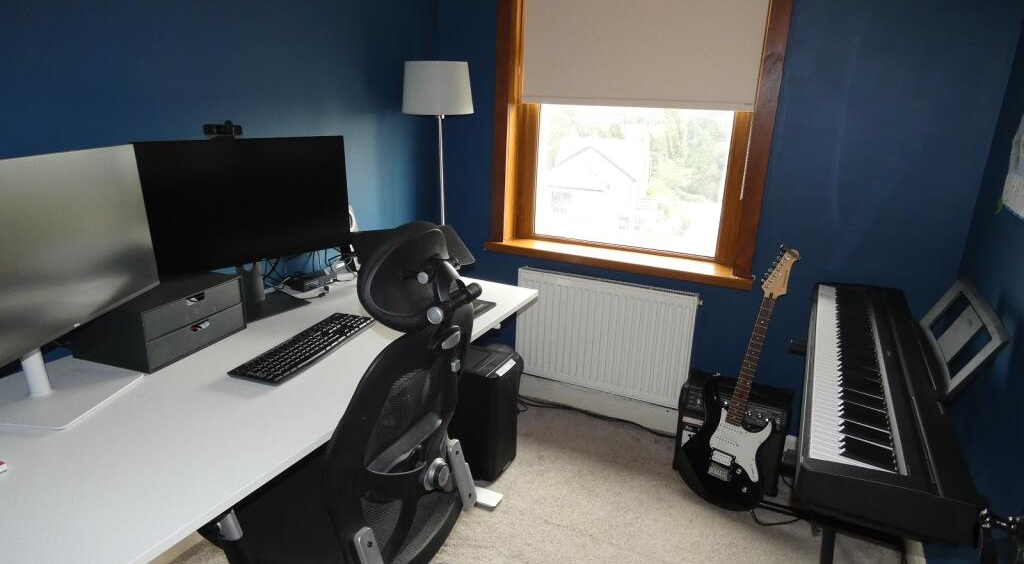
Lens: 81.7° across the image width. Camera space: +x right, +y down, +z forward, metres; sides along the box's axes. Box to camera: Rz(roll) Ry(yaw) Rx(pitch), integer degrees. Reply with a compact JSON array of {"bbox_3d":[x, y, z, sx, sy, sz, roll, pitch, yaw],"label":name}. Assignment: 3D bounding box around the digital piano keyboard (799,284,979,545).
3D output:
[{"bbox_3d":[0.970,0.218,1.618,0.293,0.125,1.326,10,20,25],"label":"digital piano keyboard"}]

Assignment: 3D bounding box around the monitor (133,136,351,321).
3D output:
[{"bbox_3d":[-0.801,-0.167,1.792,0.615,0.528,0.215,-16,25,-42],"label":"monitor"}]

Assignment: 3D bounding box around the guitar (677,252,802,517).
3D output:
[{"bbox_3d":[0.850,0.353,2.152,0.325,0.985,0.070,14,8,8],"label":"guitar"}]

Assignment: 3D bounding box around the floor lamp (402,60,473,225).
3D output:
[{"bbox_3d":[-0.316,-0.122,2.593,0.290,1.580,0.290,10,20,25],"label":"floor lamp"}]

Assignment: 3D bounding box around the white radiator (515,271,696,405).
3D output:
[{"bbox_3d":[0.402,0.240,2.678,0.803,0.520,0.085,10,20,25],"label":"white radiator"}]

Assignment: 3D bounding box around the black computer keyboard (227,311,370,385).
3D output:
[{"bbox_3d":[-0.543,0.172,1.588,0.140,0.026,0.430,7,19,18],"label":"black computer keyboard"}]

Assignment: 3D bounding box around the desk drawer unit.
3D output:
[{"bbox_3d":[-0.951,0.088,1.601,0.270,0.158,0.320,7,19,17],"label":"desk drawer unit"}]

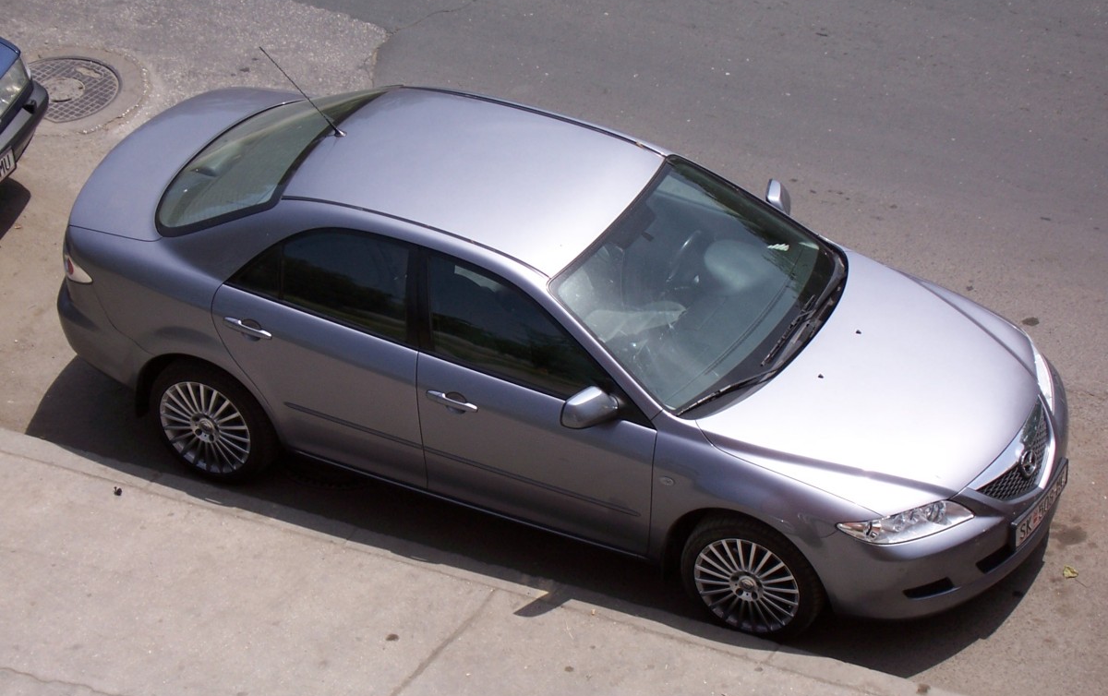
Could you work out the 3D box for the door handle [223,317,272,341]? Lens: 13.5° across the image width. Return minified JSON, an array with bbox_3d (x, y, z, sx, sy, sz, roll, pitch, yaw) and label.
[{"bbox_3d":[-1.328,-0.082,20.241,0.240,0.045,0.050,18,38,23],"label":"door handle"}]

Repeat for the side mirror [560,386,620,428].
[{"bbox_3d":[0.153,0.260,19.454,0.170,0.165,0.240,15,37,24],"label":"side mirror"}]

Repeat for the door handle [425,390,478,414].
[{"bbox_3d":[-0.432,0.228,19.864,0.240,0.045,0.050,17,38,23],"label":"door handle"}]

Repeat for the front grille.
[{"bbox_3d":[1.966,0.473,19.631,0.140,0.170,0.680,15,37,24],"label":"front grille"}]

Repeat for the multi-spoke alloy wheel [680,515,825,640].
[{"bbox_3d":[0.853,0.943,19.632,0.625,0.625,0.215,12,36,20],"label":"multi-spoke alloy wheel"}]

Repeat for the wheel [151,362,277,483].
[{"bbox_3d":[-1.497,0.300,20.738,0.625,0.625,0.215,15,37,24],"label":"wheel"}]

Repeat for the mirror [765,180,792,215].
[{"bbox_3d":[0.998,-0.626,20.734,0.170,0.165,0.240,15,37,24],"label":"mirror"}]

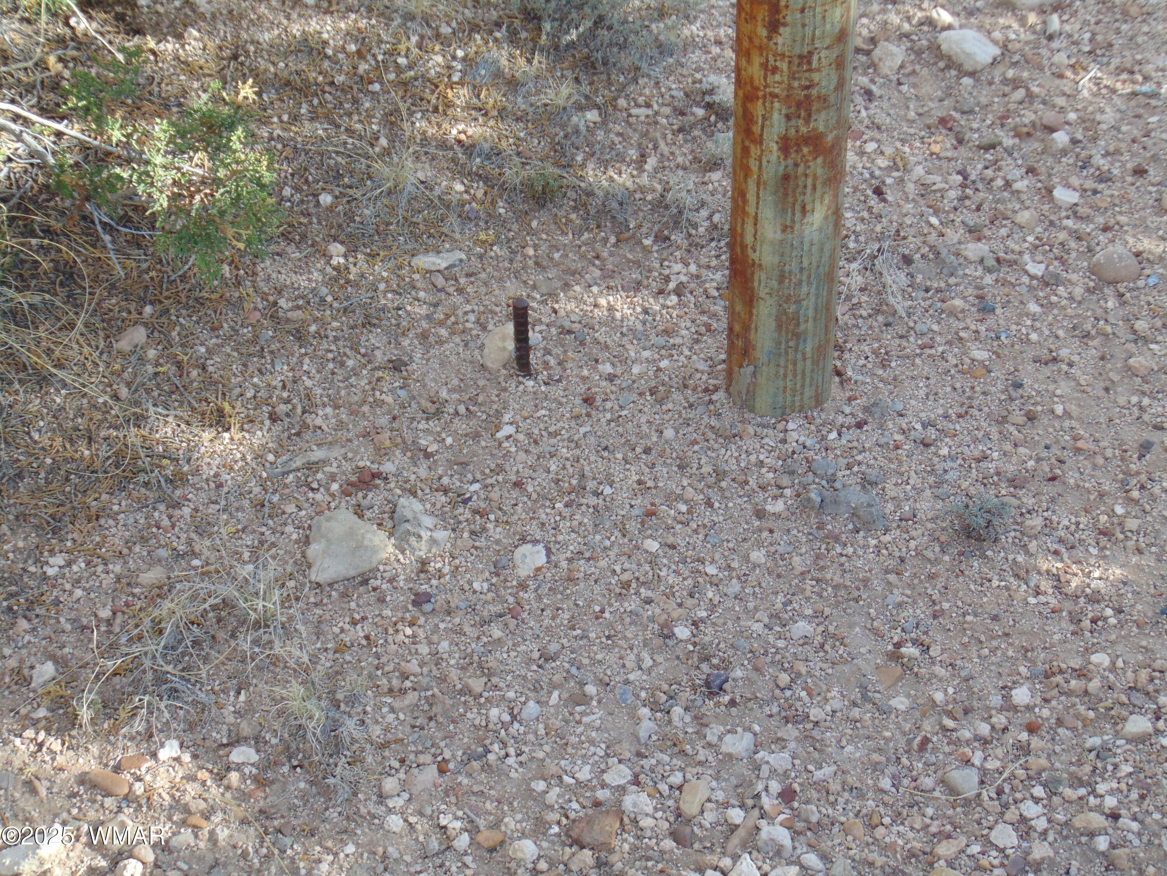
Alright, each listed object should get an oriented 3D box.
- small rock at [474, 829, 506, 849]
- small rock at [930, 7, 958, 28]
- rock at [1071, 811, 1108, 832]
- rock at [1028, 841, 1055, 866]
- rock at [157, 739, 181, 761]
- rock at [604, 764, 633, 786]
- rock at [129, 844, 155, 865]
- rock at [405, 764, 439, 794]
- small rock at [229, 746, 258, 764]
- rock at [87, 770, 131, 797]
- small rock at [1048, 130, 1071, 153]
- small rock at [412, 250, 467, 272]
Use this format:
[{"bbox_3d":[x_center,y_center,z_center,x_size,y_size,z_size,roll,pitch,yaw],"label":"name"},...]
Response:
[{"bbox_3d":[-0.082,0.351,2.096,0.025,0.012,0.019,-1,45,1],"label":"small rock"},{"bbox_3d":[0.460,-0.538,3.064,0.035,0.020,0.033,1,41,3],"label":"small rock"},{"bbox_3d":[0.442,0.336,2.095,0.032,0.013,0.017,-1,45,1],"label":"rock"},{"bbox_3d":[0.388,0.354,2.046,0.025,0.010,0.017,-18,44,-19],"label":"rock"},{"bbox_3d":[-0.364,0.275,2.106,0.021,0.014,0.024,-2,40,0],"label":"rock"},{"bbox_3d":[0.030,0.291,2.071,0.025,0.014,0.024,-2,40,0],"label":"rock"},{"bbox_3d":[-0.370,0.349,2.011,0.020,0.015,0.017,-2,40,0],"label":"rock"},{"bbox_3d":[-0.143,0.301,2.120,0.029,0.012,0.025,-3,41,-1],"label":"rock"},{"bbox_3d":[-0.303,0.284,2.146,0.027,0.010,0.014,-2,41,0],"label":"small rock"},{"bbox_3d":[-0.421,0.305,2.123,0.046,0.013,0.017,18,45,21],"label":"rock"},{"bbox_3d":[0.569,-0.357,2.864,0.027,0.018,0.033,-2,40,0],"label":"small rock"},{"bbox_3d":[-0.163,-0.198,2.692,0.062,0.017,0.026,-5,41,-4],"label":"small rock"}]

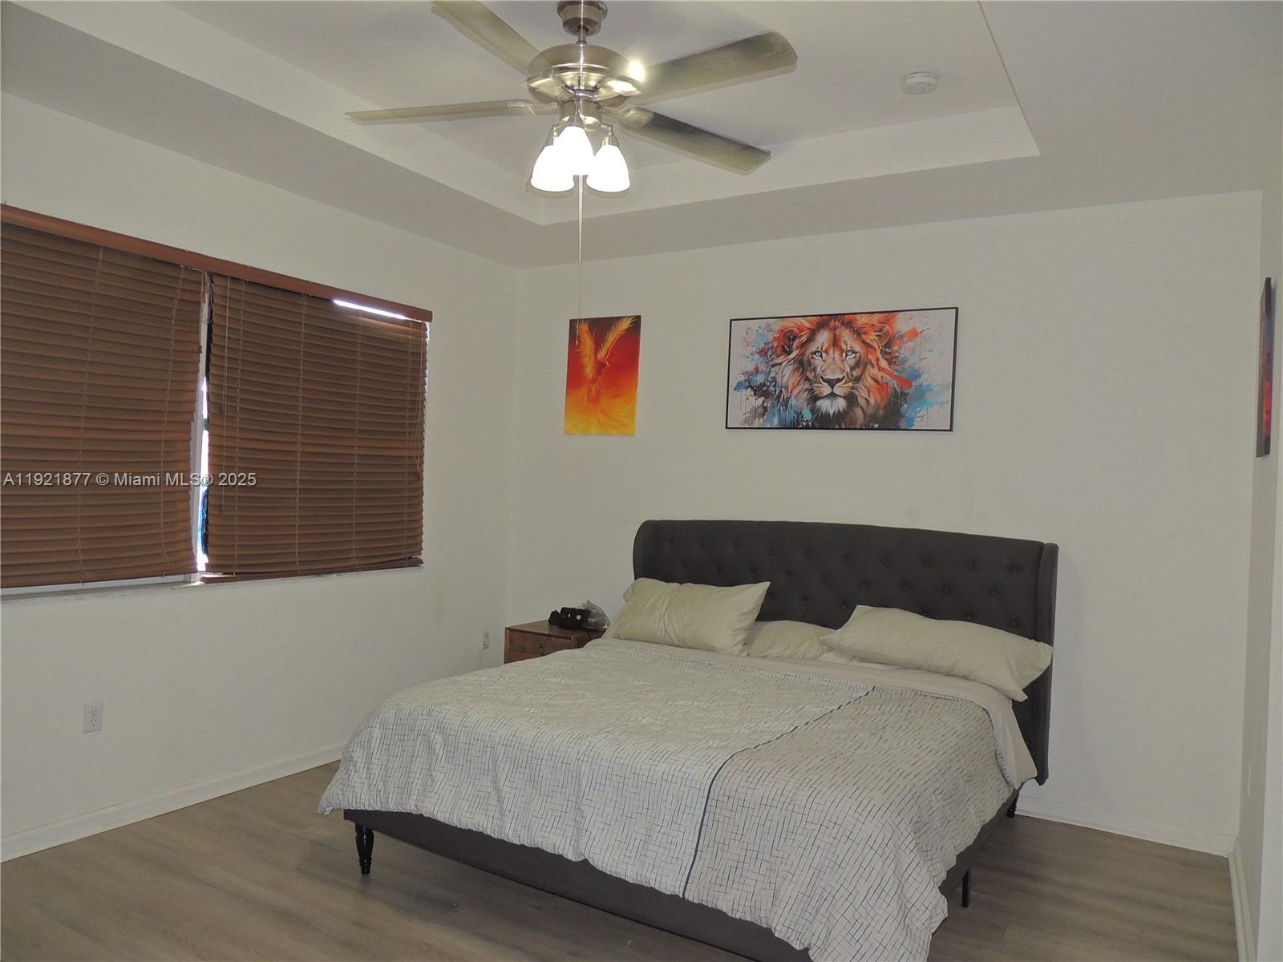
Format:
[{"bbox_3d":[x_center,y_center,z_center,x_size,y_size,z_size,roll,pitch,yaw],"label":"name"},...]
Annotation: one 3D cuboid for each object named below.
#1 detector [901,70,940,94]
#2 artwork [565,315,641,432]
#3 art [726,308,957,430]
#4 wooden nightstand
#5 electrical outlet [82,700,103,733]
[{"bbox_3d":[1.030,-1.460,3.277,0.130,0.036,0.130,2,0,31],"label":"detector"},{"bbox_3d":[-0.243,-0.624,5.320,0.511,0.707,0.025,2,0,31],"label":"artwork"},{"bbox_3d":[0.985,-0.558,4.576,1.201,0.603,0.030,2,0,31],"label":"art"},{"bbox_3d":[-0.472,1.147,5.131,0.472,0.596,0.420,2,0,31],"label":"wooden nightstand"},{"bbox_3d":[-2.154,0.932,3.501,0.008,0.115,0.072,2,0,31],"label":"electrical outlet"}]

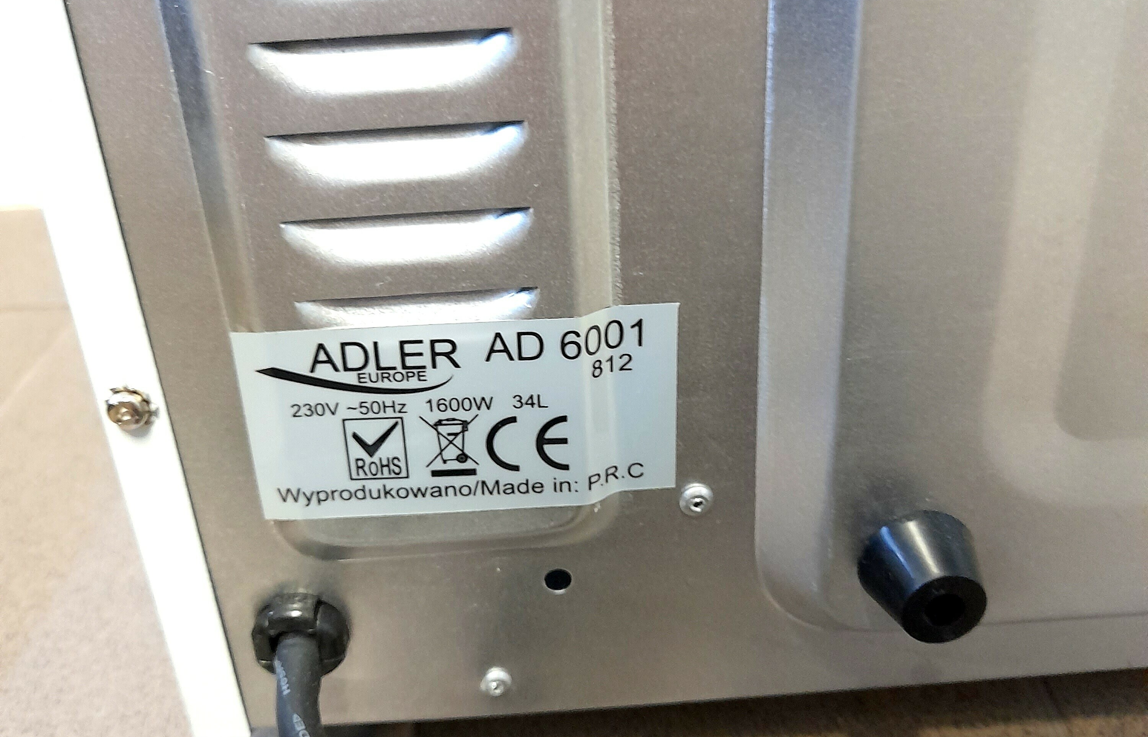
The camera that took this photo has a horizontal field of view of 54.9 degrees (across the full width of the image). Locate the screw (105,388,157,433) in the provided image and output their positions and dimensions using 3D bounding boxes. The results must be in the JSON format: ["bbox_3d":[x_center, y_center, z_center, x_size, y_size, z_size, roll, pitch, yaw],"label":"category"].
[{"bbox_3d":[-0.072,0.007,0.179,0.008,0.008,0.004,-4,26,-1],"label":"screw"}]

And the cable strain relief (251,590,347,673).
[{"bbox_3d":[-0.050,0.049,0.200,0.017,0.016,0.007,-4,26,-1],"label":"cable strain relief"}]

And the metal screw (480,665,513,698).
[{"bbox_3d":[-0.015,0.060,0.209,0.006,0.006,0.002,-4,26,-1],"label":"metal screw"}]

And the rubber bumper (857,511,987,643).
[{"bbox_3d":[0.062,0.037,0.191,0.021,0.021,0.014,-4,26,-1],"label":"rubber bumper"}]

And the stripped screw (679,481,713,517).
[{"bbox_3d":[0.021,0.023,0.193,0.006,0.006,0.002,-4,26,-1],"label":"stripped screw"}]

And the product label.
[{"bbox_3d":[-0.018,0.008,0.182,0.070,0.035,0.003,-3,26,-1],"label":"product label"}]

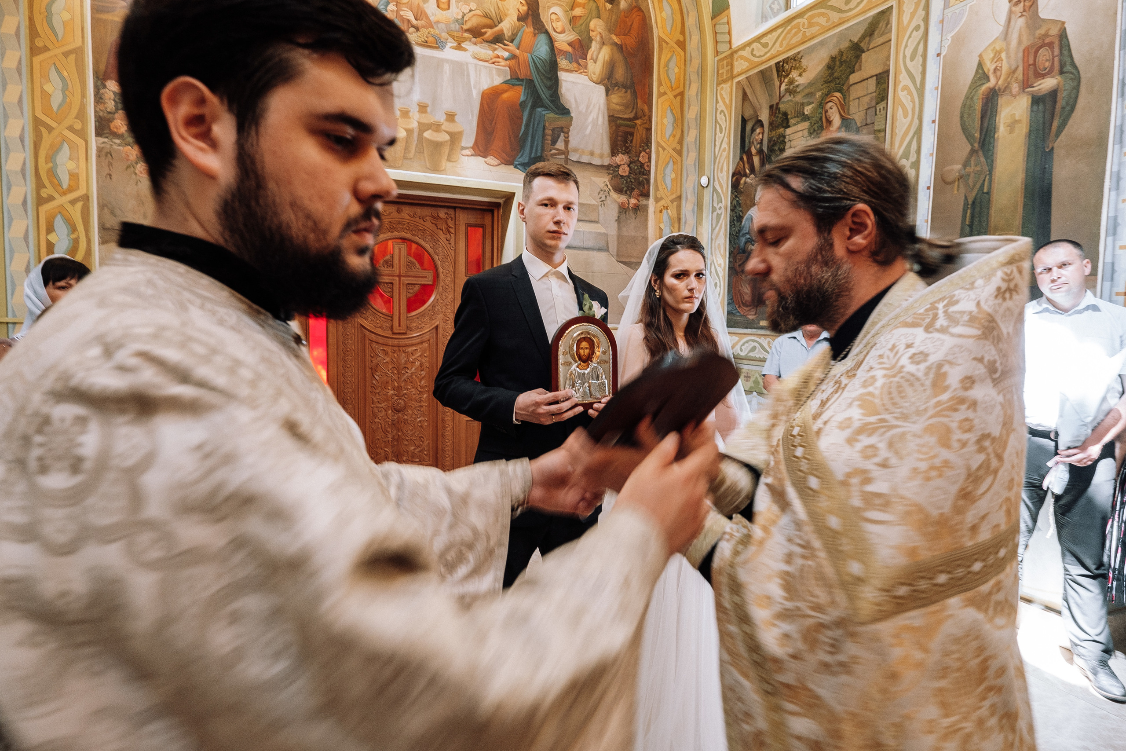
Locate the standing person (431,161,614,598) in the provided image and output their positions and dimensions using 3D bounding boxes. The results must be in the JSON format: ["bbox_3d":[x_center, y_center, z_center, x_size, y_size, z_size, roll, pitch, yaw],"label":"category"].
[{"bbox_3d":[-0.070,0.320,1.870,0.560,1.830,0.400,-1,5,-24],"label":"standing person"}]

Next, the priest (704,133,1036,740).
[{"bbox_3d":[0.440,0.470,0.960,0.540,1.660,0.600,2,4,7],"label":"priest"}]

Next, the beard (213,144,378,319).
[{"bbox_3d":[-0.190,-0.106,0.510,0.120,0.135,0.145,9,4,-4],"label":"beard"}]

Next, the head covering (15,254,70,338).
[{"bbox_3d":[-1.910,-0.290,2.430,0.270,0.340,0.240,3,5,20],"label":"head covering"}]

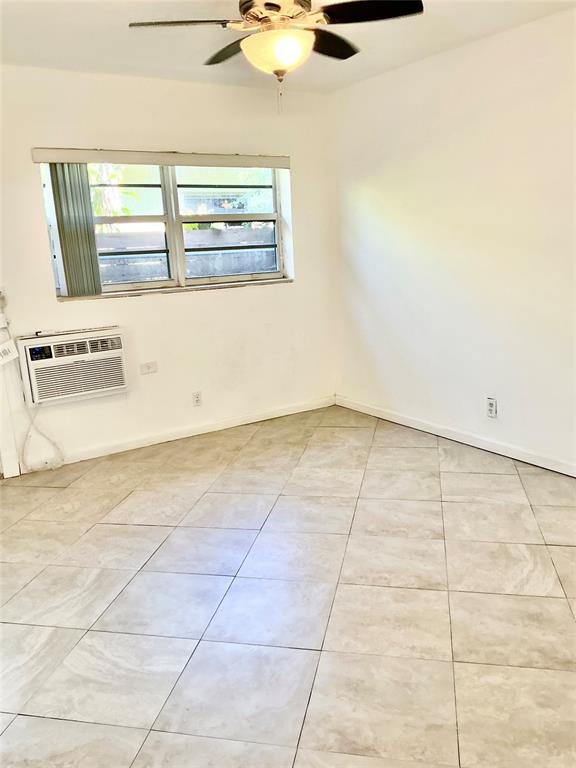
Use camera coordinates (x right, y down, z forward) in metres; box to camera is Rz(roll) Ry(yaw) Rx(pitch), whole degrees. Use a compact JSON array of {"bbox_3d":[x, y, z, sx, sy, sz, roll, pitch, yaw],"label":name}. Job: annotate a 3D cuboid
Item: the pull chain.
[{"bbox_3d":[-0.030,-1.134,2.455,0.020,0.129,0.020,-3,13,1],"label":"pull chain"}]

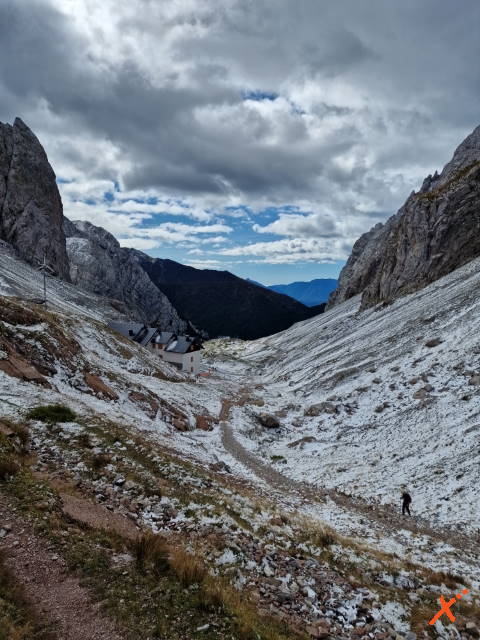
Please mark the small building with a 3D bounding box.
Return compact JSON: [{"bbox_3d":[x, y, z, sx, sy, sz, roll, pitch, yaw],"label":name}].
[{"bbox_3d":[-24.530,7.190,118.370,31.300,11.100,8.800,4,6,34],"label":"small building"}]

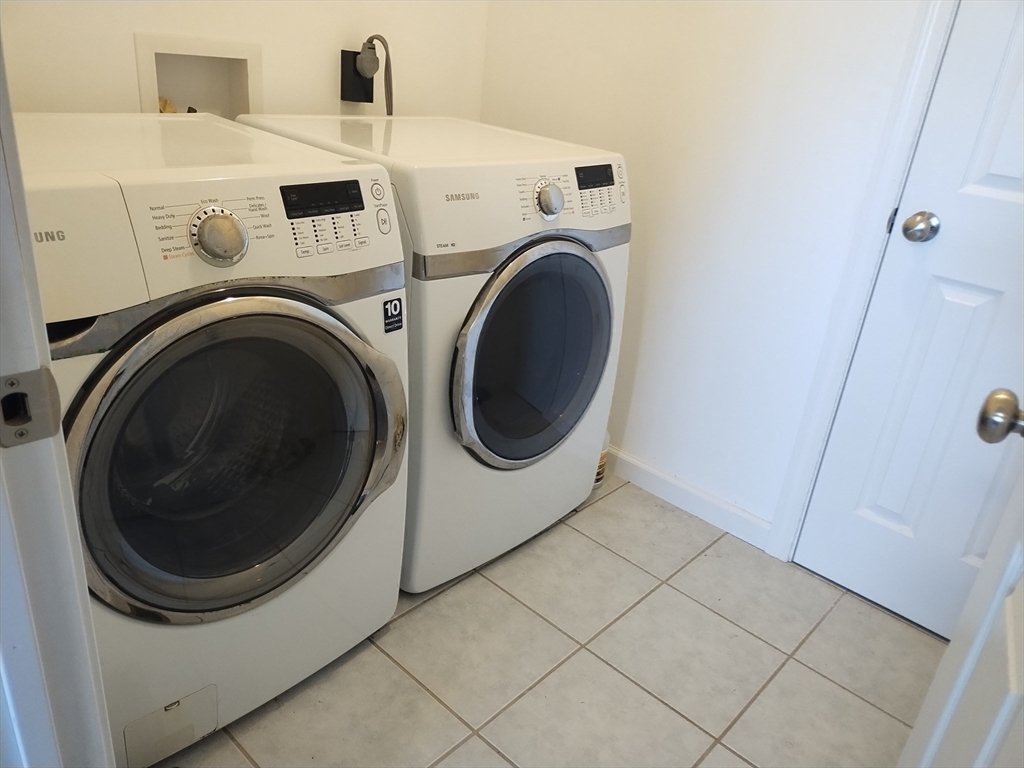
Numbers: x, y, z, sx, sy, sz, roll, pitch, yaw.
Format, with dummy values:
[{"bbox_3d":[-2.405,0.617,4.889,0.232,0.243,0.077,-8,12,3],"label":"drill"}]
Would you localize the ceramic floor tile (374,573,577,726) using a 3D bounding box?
[{"bbox_3d":[-0.078,0.561,1.603,0.327,0.010,0.327,25,30,36],"label":"ceramic floor tile"}]

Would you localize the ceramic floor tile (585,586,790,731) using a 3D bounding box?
[{"bbox_3d":[0.389,0.597,1.638,0.327,0.010,0.327,25,30,36],"label":"ceramic floor tile"}]

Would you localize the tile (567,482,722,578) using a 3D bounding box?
[{"bbox_3d":[0.372,0.405,2.066,0.327,0.010,0.327,25,30,36],"label":"tile"}]

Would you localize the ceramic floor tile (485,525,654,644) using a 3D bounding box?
[{"bbox_3d":[0.147,0.483,1.835,0.327,0.010,0.327,25,30,36],"label":"ceramic floor tile"}]

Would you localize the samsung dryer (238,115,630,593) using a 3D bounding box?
[{"bbox_3d":[-0.194,-0.121,1.889,0.765,0.975,0.690,25,30,36],"label":"samsung dryer"}]

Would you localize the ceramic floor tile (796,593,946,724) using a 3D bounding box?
[{"bbox_3d":[0.856,0.633,1.673,0.327,0.010,0.327,25,30,36],"label":"ceramic floor tile"}]

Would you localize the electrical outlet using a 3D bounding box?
[{"bbox_3d":[-0.407,-0.811,1.957,0.050,0.120,0.068,25,30,36],"label":"electrical outlet"}]

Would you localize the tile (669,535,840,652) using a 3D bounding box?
[{"bbox_3d":[0.614,0.519,1.869,0.327,0.010,0.327,25,30,36],"label":"tile"}]

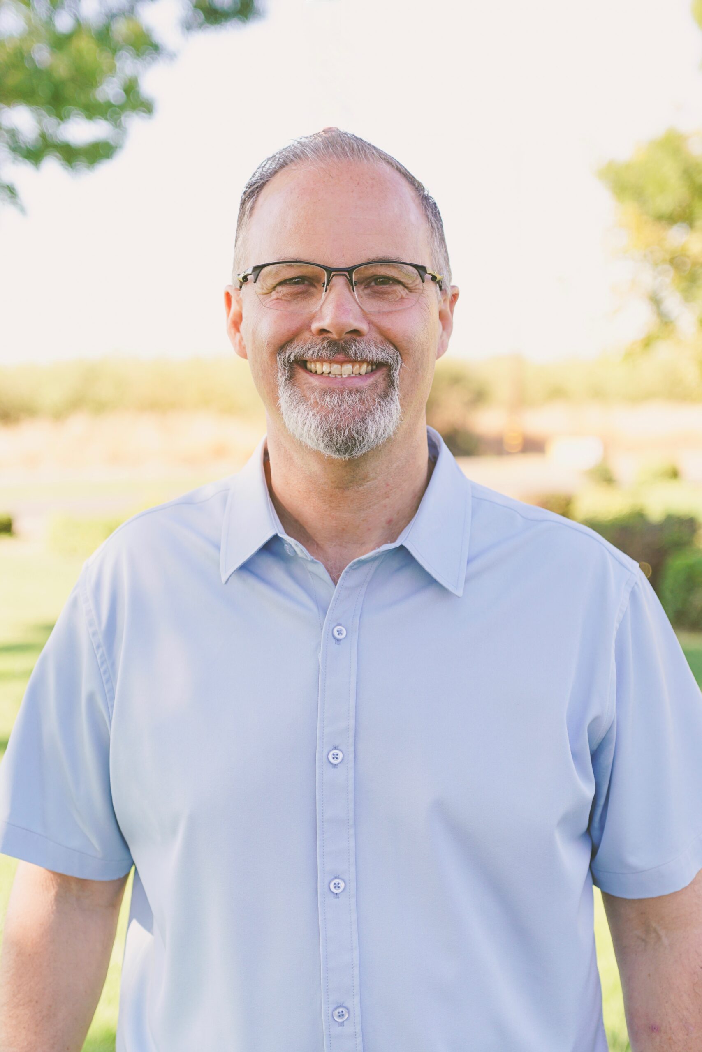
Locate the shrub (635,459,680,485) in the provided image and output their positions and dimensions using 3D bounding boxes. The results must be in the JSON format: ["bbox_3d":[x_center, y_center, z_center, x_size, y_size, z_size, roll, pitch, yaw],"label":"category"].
[{"bbox_3d":[4.543,-0.780,26.000,0.700,0.430,0.620,0,4,0],"label":"shrub"}]

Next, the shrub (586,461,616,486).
[{"bbox_3d":[3.702,-0.762,26.000,0.480,0.420,0.480,0,4,0],"label":"shrub"}]

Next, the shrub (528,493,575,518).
[{"bbox_3d":[2.215,-0.187,19.500,0.550,0.360,0.500,0,4,0],"label":"shrub"}]

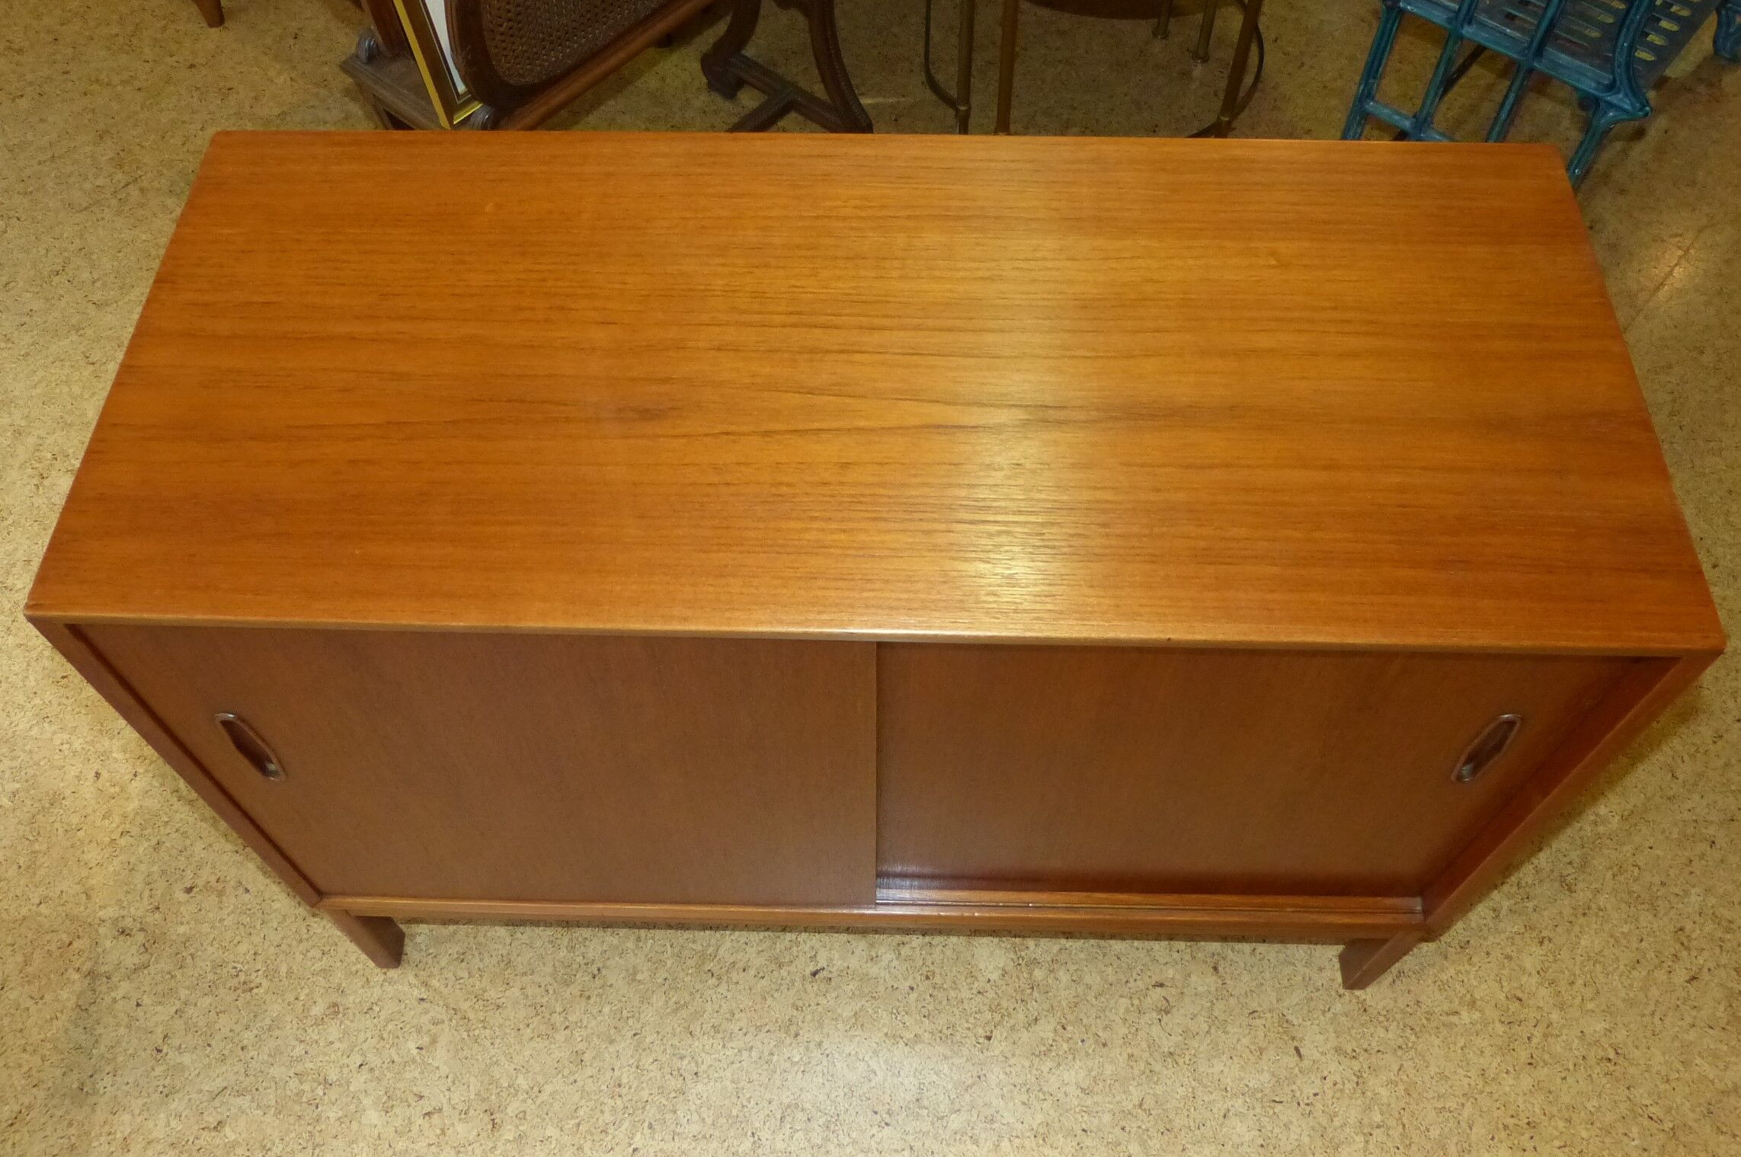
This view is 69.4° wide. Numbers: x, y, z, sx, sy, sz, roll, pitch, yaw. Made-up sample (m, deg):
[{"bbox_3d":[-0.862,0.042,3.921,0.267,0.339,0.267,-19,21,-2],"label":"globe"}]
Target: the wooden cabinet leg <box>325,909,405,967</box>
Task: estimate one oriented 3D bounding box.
[{"bbox_3d":[-0.556,0.385,1.394,0.023,0.175,0.039,1,55,1],"label":"wooden cabinet leg"}]

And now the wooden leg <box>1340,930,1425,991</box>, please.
[{"bbox_3d":[0.554,0.405,1.377,0.023,0.175,0.039,1,55,1],"label":"wooden leg"}]

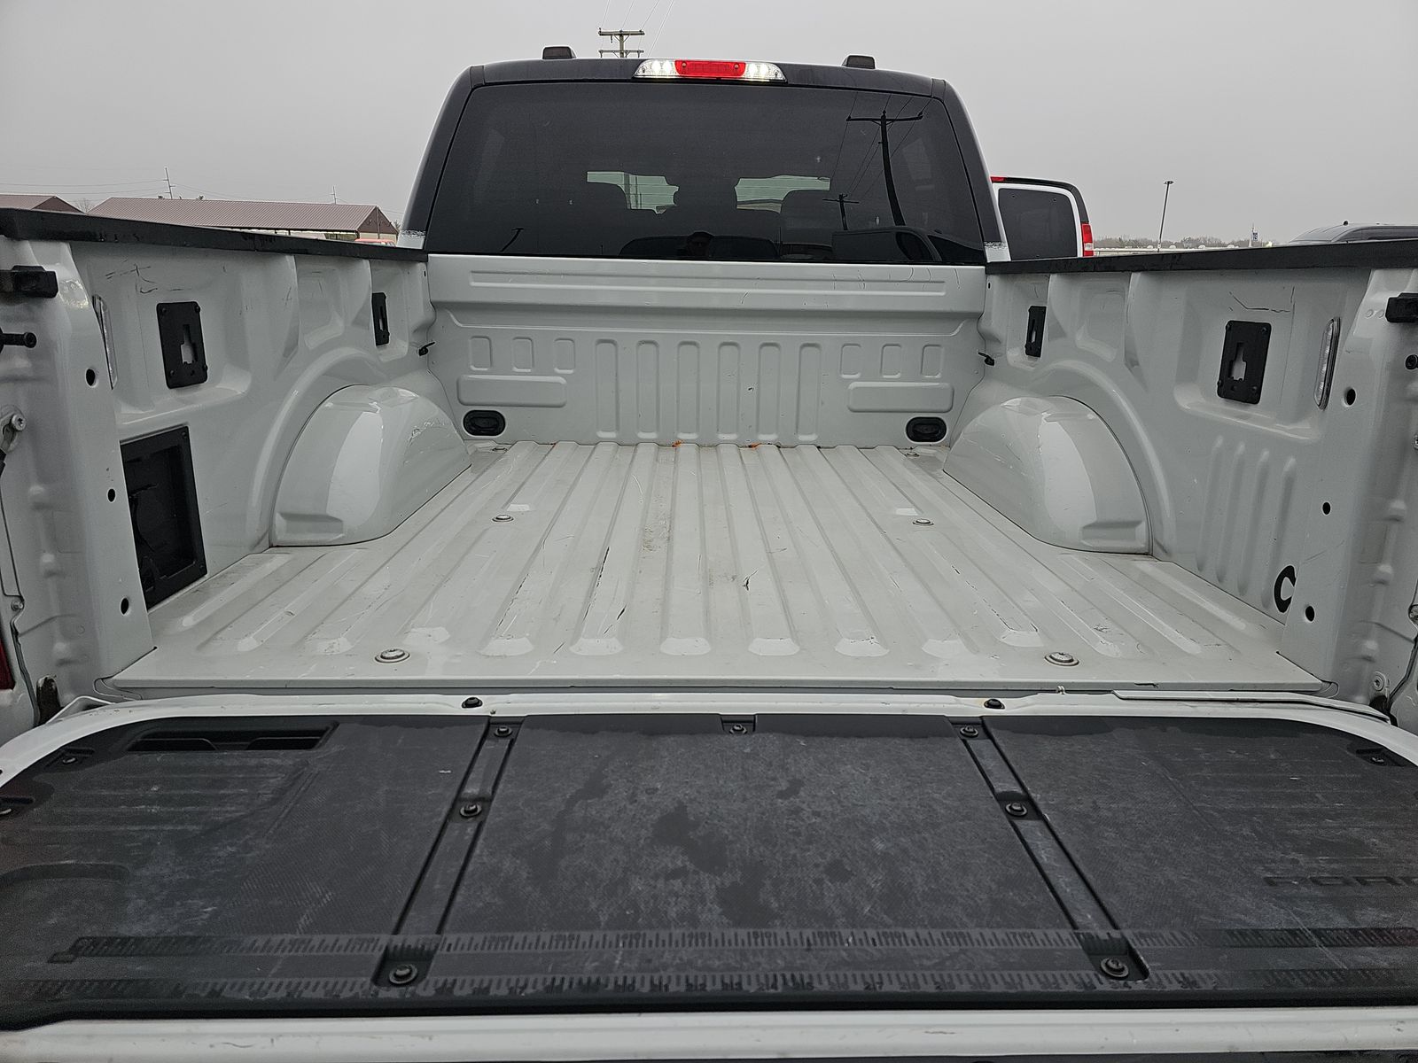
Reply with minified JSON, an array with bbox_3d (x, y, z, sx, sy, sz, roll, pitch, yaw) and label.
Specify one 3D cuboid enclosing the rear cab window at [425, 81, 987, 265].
[{"bbox_3d":[0.001,-1.026,2.720,1.635,0.502,0.089,0,11,-1],"label":"rear cab window"}]

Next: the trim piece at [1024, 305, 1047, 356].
[{"bbox_3d":[0.822,-0.501,2.358,0.020,0.124,0.103,0,15,-1],"label":"trim piece"}]

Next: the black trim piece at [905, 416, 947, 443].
[{"bbox_3d":[0.654,-0.303,2.827,0.126,0.079,0.025,0,15,-1],"label":"black trim piece"}]

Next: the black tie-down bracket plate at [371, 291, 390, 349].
[{"bbox_3d":[-0.808,-0.521,2.315,0.020,0.124,0.103,0,15,-1],"label":"black tie-down bracket plate"}]

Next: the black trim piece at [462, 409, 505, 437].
[{"bbox_3d":[-0.666,-0.320,2.792,0.126,0.079,0.025,0,15,-1],"label":"black trim piece"}]

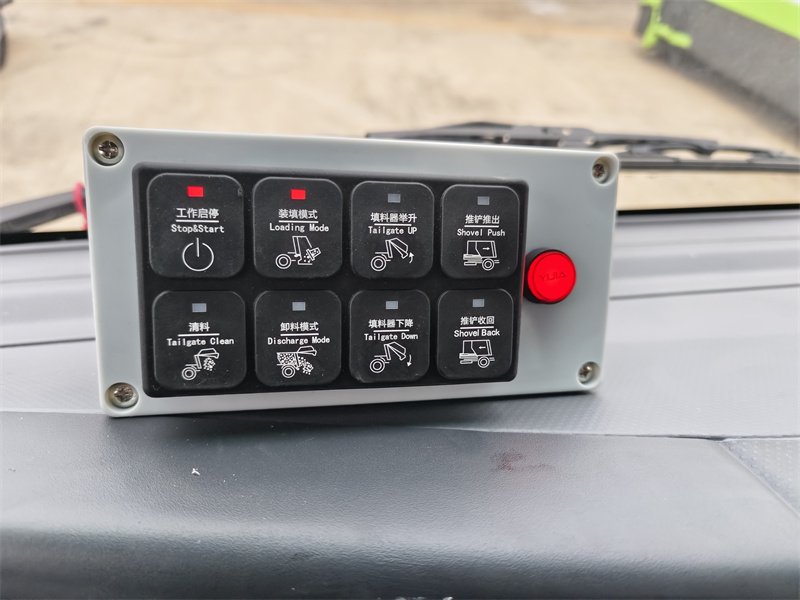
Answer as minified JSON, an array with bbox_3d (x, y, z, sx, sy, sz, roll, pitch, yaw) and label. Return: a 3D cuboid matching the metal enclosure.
[{"bbox_3d":[-0.015,-0.014,0.237,0.205,0.103,0.074,-1,9,-12],"label":"metal enclosure"}]

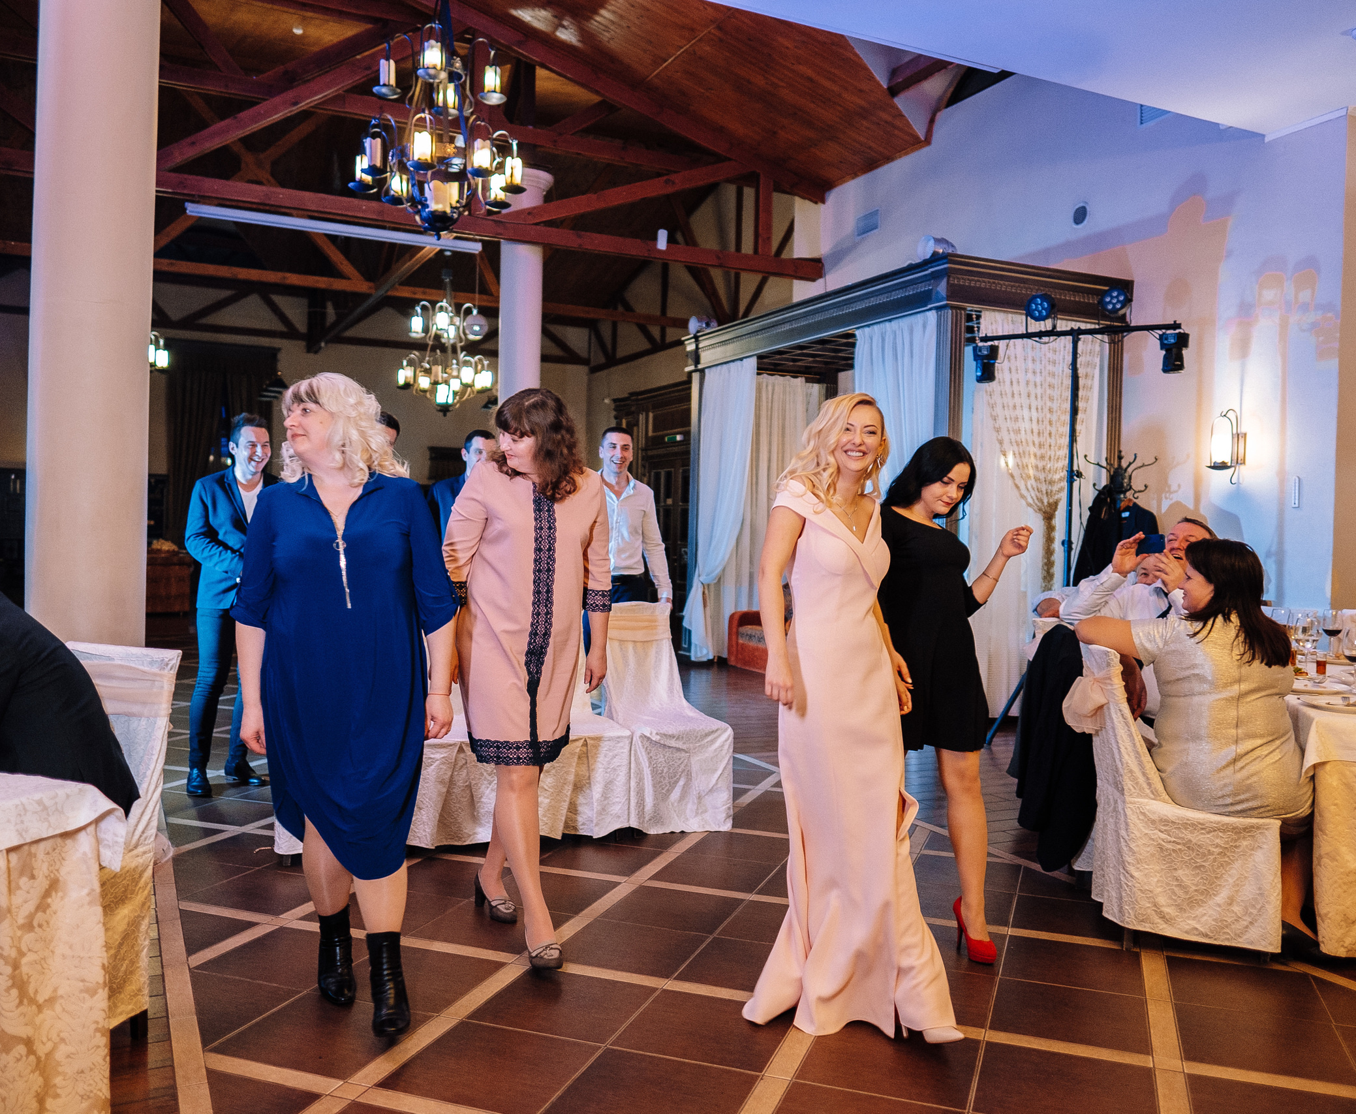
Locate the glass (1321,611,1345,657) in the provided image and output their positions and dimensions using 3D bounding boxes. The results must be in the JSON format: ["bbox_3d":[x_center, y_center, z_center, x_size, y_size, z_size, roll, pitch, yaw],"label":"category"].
[{"bbox_3d":[3.330,0.399,5.670,0.090,0.238,0.090,2,0,19],"label":"glass"}]

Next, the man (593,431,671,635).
[{"bbox_3d":[-0.250,0.268,5.500,0.520,1.810,0.320,2,0,-3],"label":"man"}]

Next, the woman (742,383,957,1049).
[{"bbox_3d":[0.441,0.394,3.037,0.550,1.690,0.500,1,1,-25],"label":"woman"}]

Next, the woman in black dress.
[{"bbox_3d":[0.871,0.425,3.557,0.460,1.630,0.460,1,1,-30],"label":"woman in black dress"}]

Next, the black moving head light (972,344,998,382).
[{"bbox_3d":[2.052,-1.291,7.450,0.170,0.250,0.165,2,1,32],"label":"black moving head light"}]

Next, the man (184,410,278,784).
[{"bbox_3d":[-2.245,0.222,5.525,0.520,1.830,0.420,0,1,-40],"label":"man"}]

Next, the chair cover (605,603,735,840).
[{"bbox_3d":[-0.058,0.702,4.915,0.460,0.960,0.580,2,0,-19],"label":"chair cover"}]

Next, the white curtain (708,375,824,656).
[{"bbox_3d":[0.988,-0.449,12.198,1.500,3.100,0.160,1,0,-26],"label":"white curtain"}]

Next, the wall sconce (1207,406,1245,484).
[{"bbox_3d":[3.679,-0.760,7.505,0.290,0.500,0.180,1,1,-25],"label":"wall sconce"}]

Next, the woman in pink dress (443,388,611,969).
[{"bbox_3d":[-0.498,0.339,3.556,0.530,1.740,0.500,1,1,-10],"label":"woman in pink dress"}]

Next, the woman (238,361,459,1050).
[{"bbox_3d":[-0.868,0.355,3.027,0.580,1.710,0.450,1,1,-10],"label":"woman"}]

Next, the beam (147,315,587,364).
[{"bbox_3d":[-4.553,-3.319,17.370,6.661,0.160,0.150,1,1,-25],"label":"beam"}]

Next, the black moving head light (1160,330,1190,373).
[{"bbox_3d":[3.077,-1.277,6.900,0.140,0.250,0.150,1,0,-41],"label":"black moving head light"}]

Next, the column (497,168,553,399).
[{"bbox_3d":[-1.728,-1.628,12.315,0.620,5.324,0.620,1,1,-25],"label":"column"}]

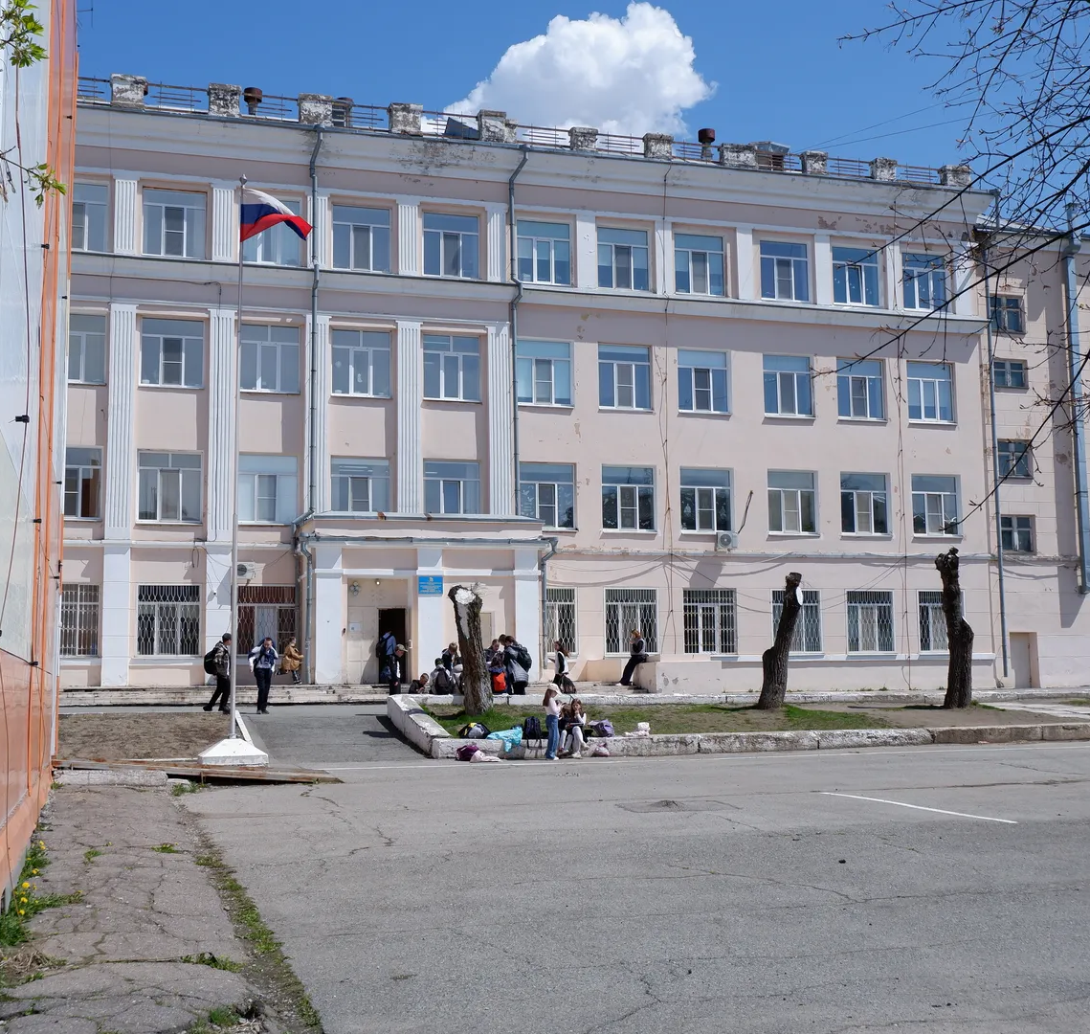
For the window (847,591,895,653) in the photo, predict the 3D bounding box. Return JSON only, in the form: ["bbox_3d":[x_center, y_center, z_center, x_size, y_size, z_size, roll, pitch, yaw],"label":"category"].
[{"bbox_3d":[10.354,3.350,41.962,1.672,1.945,0.200,1,-6,-16],"label":"window"}]

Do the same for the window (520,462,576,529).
[{"bbox_3d":[0.103,-0.624,39.975,1.765,2.010,0.150,1,-7,-16],"label":"window"}]

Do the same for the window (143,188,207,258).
[{"bbox_3d":[-10.617,-8.416,37.711,1.780,2.121,0.200,1,-7,-16],"label":"window"}]

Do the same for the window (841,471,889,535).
[{"bbox_3d":[10.469,-0.411,42.906,1.741,2.041,0.150,1,-7,-16],"label":"window"}]

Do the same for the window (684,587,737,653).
[{"bbox_3d":[4.779,3.064,38.245,1.593,1.898,0.150,1,-7,-16],"label":"window"}]

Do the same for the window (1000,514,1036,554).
[{"bbox_3d":[16.062,0.622,44.670,1.407,1.348,0.200,1,-7,-16],"label":"window"}]

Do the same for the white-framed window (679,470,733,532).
[{"bbox_3d":[5.101,-0.518,41.388,1.761,2.040,0.150,1,-7,-16],"label":"white-framed window"}]

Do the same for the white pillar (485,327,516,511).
[{"bbox_3d":[-1.339,-2.466,39.043,0.846,6.652,0.250,1,-6,-16],"label":"white pillar"}]

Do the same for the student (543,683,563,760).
[{"bbox_3d":[0.135,3.441,22.166,0.360,1.261,0.380,0,-6,-3],"label":"student"}]

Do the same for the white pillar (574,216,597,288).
[{"bbox_3d":[1.189,-7.702,38.261,0.599,2.214,0.200,1,-7,-16],"label":"white pillar"}]

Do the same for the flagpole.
[{"bbox_3d":[-5.975,-1.296,25.659,0.120,11.128,0.120,1,-7,-15],"label":"flagpole"}]

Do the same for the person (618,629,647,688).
[{"bbox_3d":[2.389,3.836,35.600,0.680,1.581,0.450,1,-7,-16],"label":"person"}]

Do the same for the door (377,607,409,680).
[{"bbox_3d":[-4.127,3.496,35.641,0.790,2.005,0.150,1,-7,-16],"label":"door"}]

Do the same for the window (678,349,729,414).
[{"bbox_3d":[4.678,-3.960,38.859,1.583,1.884,0.150,1,-7,-15],"label":"window"}]

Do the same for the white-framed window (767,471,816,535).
[{"bbox_3d":[7.367,-0.389,39.170,1.565,1.890,0.150,1,-7,-15],"label":"white-framed window"}]

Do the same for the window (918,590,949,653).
[{"bbox_3d":[12.223,3.200,40.399,1.585,1.932,0.150,1,-7,-16],"label":"window"}]

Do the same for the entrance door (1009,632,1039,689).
[{"bbox_3d":[16.062,4.838,44.290,1.000,1.854,0.250,1,-7,-16],"label":"entrance door"}]

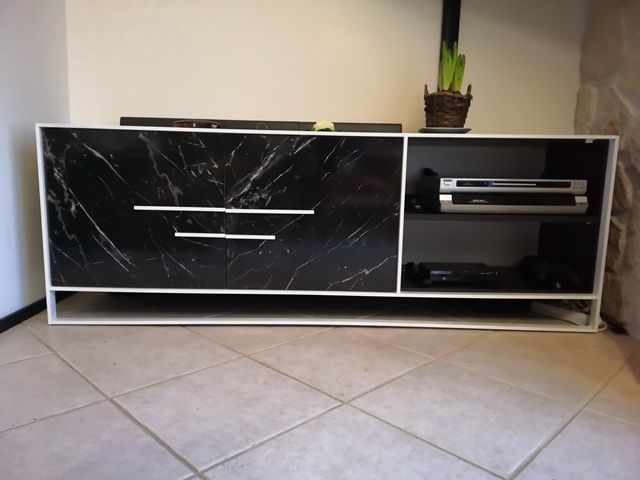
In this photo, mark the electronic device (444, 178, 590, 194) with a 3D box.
[{"bbox_3d":[0.562,-0.174,1.569,0.430,0.043,0.240,1,9,-1],"label":"electronic device"}]

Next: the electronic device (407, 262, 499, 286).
[{"bbox_3d":[0.436,0.102,1.629,0.265,0.044,0.170,1,9,-1],"label":"electronic device"}]

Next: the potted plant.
[{"bbox_3d":[0.384,-0.460,1.490,0.143,0.254,0.135,1,9,-1],"label":"potted plant"}]

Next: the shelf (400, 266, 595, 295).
[{"bbox_3d":[0.514,0.134,1.638,0.565,0.020,0.375,1,9,-1],"label":"shelf"}]

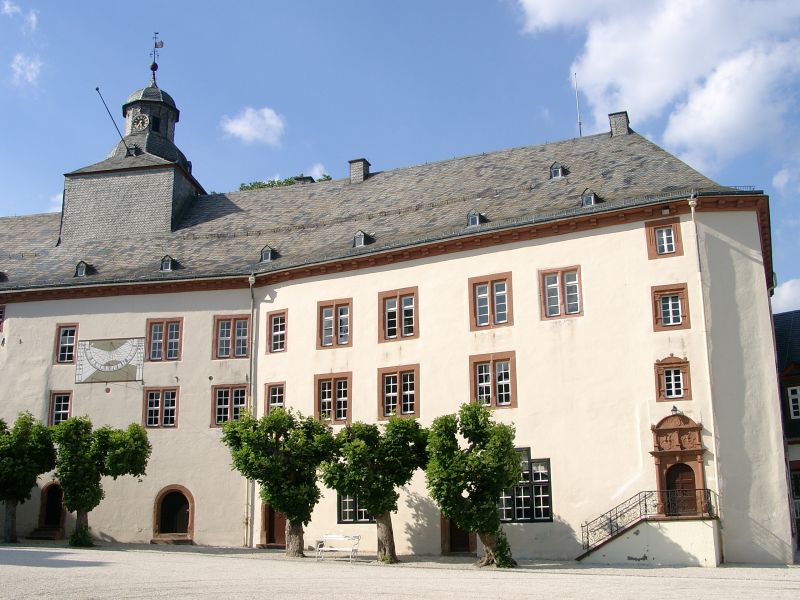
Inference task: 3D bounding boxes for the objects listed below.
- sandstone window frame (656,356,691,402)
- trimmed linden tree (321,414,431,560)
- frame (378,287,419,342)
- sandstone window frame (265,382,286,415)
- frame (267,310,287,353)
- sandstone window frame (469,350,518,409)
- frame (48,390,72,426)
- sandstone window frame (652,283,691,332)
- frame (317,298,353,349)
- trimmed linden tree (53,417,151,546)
[{"bbox_3d":[9.815,2.796,28.207,1.203,1.686,0.300,-7,-13,27],"label":"sandstone window frame"},{"bbox_3d":[-0.877,6.525,27.109,3.749,4.854,3.374,-9,-17,27],"label":"trimmed linden tree"},{"bbox_3d":[-0.035,0.664,33.828,1.992,2.286,0.250,-8,-17,28],"label":"frame"},{"bbox_3d":[-5.685,4.799,35.957,1.221,2.004,0.250,-8,-17,28],"label":"sandstone window frame"},{"bbox_3d":[-6.088,1.643,39.391,1.403,2.220,0.250,-8,-14,33],"label":"frame"},{"bbox_3d":[3.700,3.208,31.074,1.991,2.235,0.250,-8,-17,28],"label":"sandstone window frame"},{"bbox_3d":[-18.003,5.896,41.861,1.352,2.104,0.250,-3,-12,13],"label":"frame"},{"bbox_3d":[9.797,0.279,28.385,1.270,1.699,0.250,-8,-17,28],"label":"sandstone window frame"},{"bbox_3d":[-2.992,1.149,36.645,1.930,2.273,0.250,-9,-17,27],"label":"frame"},{"bbox_3d":[-14.483,8.769,38.033,4.400,6.120,4.000,-3,-12,13],"label":"trimmed linden tree"}]

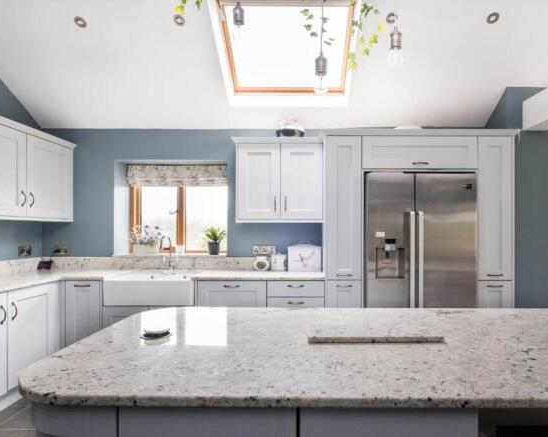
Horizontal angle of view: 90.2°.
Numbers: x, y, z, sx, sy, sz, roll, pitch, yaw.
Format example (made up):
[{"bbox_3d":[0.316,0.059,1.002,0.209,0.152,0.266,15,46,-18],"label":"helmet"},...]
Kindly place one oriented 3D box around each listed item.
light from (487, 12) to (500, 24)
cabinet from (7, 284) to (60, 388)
[{"bbox_3d":[1.747,-1.596,2.178,0.085,0.030,0.085,0,-39,0],"label":"light"},{"bbox_3d":[-2.125,0.890,2.120,0.570,0.720,0.410,0,-1,3],"label":"cabinet"}]

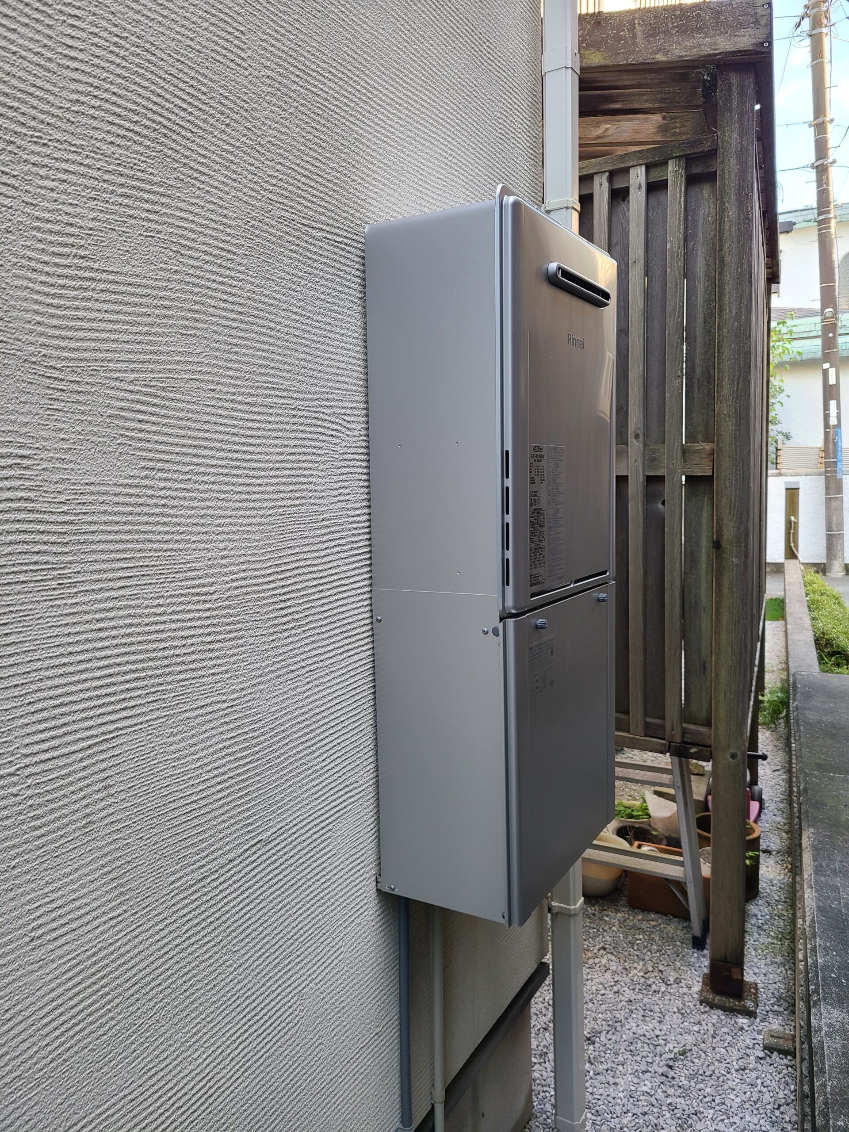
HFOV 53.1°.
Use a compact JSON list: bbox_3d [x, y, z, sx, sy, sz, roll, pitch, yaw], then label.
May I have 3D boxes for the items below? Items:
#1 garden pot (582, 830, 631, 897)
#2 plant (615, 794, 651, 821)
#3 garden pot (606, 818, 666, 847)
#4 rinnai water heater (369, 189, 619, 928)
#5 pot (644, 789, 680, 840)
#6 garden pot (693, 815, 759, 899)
[{"bbox_3d":[0.655,1.158,3.259,0.270,0.166,0.270,-1,6,0],"label":"garden pot"},{"bbox_3d":[0.883,1.046,3.664,0.180,0.090,0.190,2,7,30],"label":"plant"},{"bbox_3d":[0.864,1.147,3.392,0.220,0.150,0.220,2,7,30],"label":"garden pot"},{"bbox_3d":[0.146,-0.020,1.495,0.262,1.090,0.468,2,7,30],"label":"rinnai water heater"},{"bbox_3d":[1.054,1.081,3.693,0.160,0.160,0.170,2,7,30],"label":"pot"},{"bbox_3d":[1.145,1.109,3.237,0.250,0.243,0.250,-1,6,0],"label":"garden pot"}]

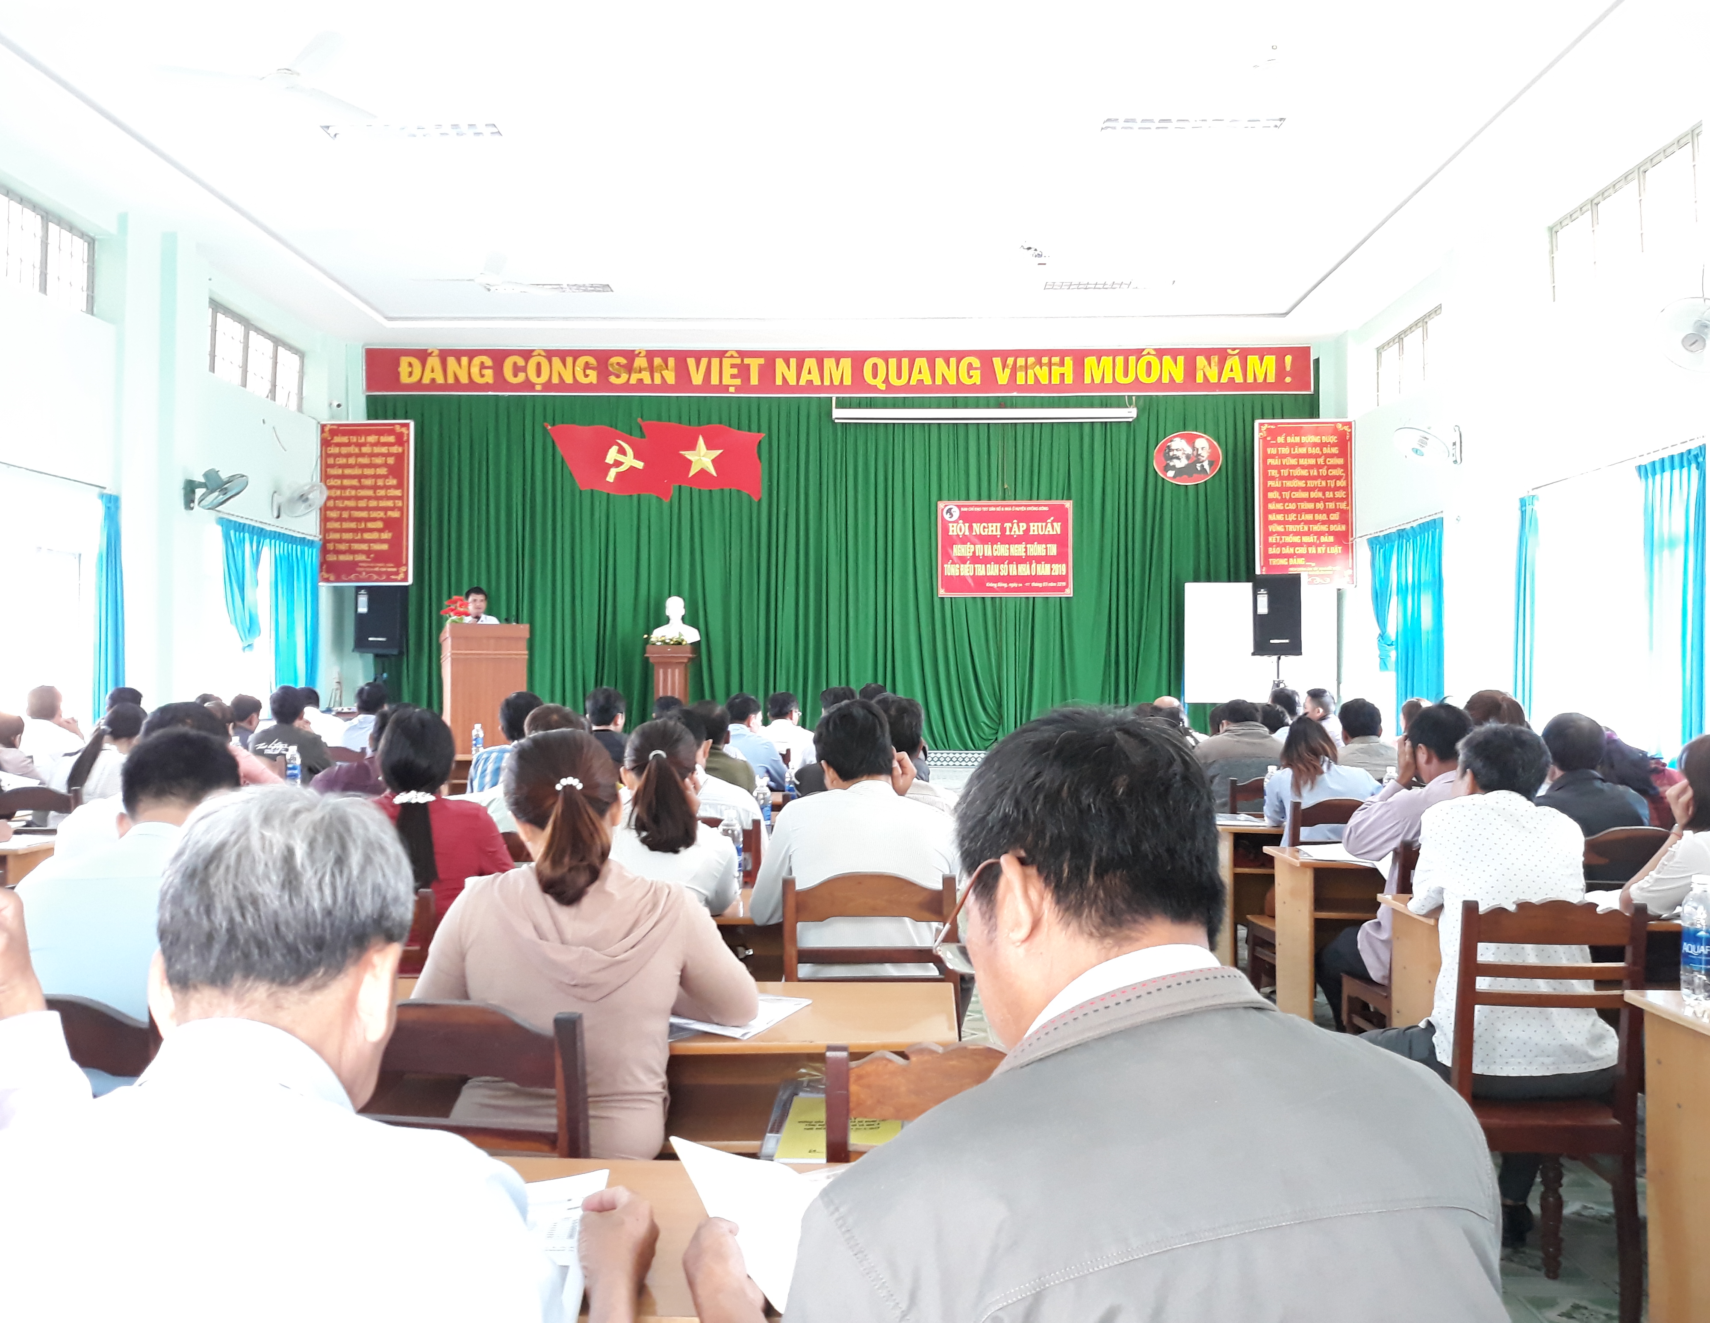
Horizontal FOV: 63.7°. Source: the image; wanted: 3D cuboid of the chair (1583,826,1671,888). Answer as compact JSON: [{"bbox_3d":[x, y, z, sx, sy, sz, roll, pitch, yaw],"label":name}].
[{"bbox_3d":[2.040,0.895,3.800,0.400,0.910,0.440,0,-1,2],"label":"chair"}]

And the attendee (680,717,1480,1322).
[{"bbox_3d":[0.160,0.681,1.060,0.580,1.280,0.680,0,-1,-10],"label":"attendee"}]

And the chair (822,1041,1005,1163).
[{"bbox_3d":[0.155,0.895,1.900,0.400,0.870,0.440,0,-1,2],"label":"chair"}]

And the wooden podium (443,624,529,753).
[{"bbox_3d":[-2.980,0.311,11.100,0.670,1.200,0.500,0,-1,-21],"label":"wooden podium"}]

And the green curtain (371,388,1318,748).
[{"bbox_3d":[-0.112,-1.017,13.100,9.100,3.700,0.200,0,-1,1],"label":"green curtain"}]

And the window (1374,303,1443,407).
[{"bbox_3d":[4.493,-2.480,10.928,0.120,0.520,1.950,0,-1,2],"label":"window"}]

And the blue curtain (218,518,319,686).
[{"bbox_3d":[-4.410,-0.177,10.520,0.140,1.650,1.620,0,-1,2],"label":"blue curtain"}]

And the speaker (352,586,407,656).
[{"bbox_3d":[-4.387,-0.434,12.750,0.430,0.730,0.410,0,-1,2],"label":"speaker"}]

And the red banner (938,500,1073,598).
[{"bbox_3d":[1.415,-1.053,12.900,1.265,0.905,0.030,0,-1,2],"label":"red banner"}]

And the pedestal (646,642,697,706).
[{"bbox_3d":[-1.685,0.423,12.600,0.470,1.150,0.450,0,-1,2],"label":"pedestal"}]

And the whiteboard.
[{"bbox_3d":[3.400,-0.153,11.500,1.280,1.010,0.040,0,-1,5],"label":"whiteboard"}]

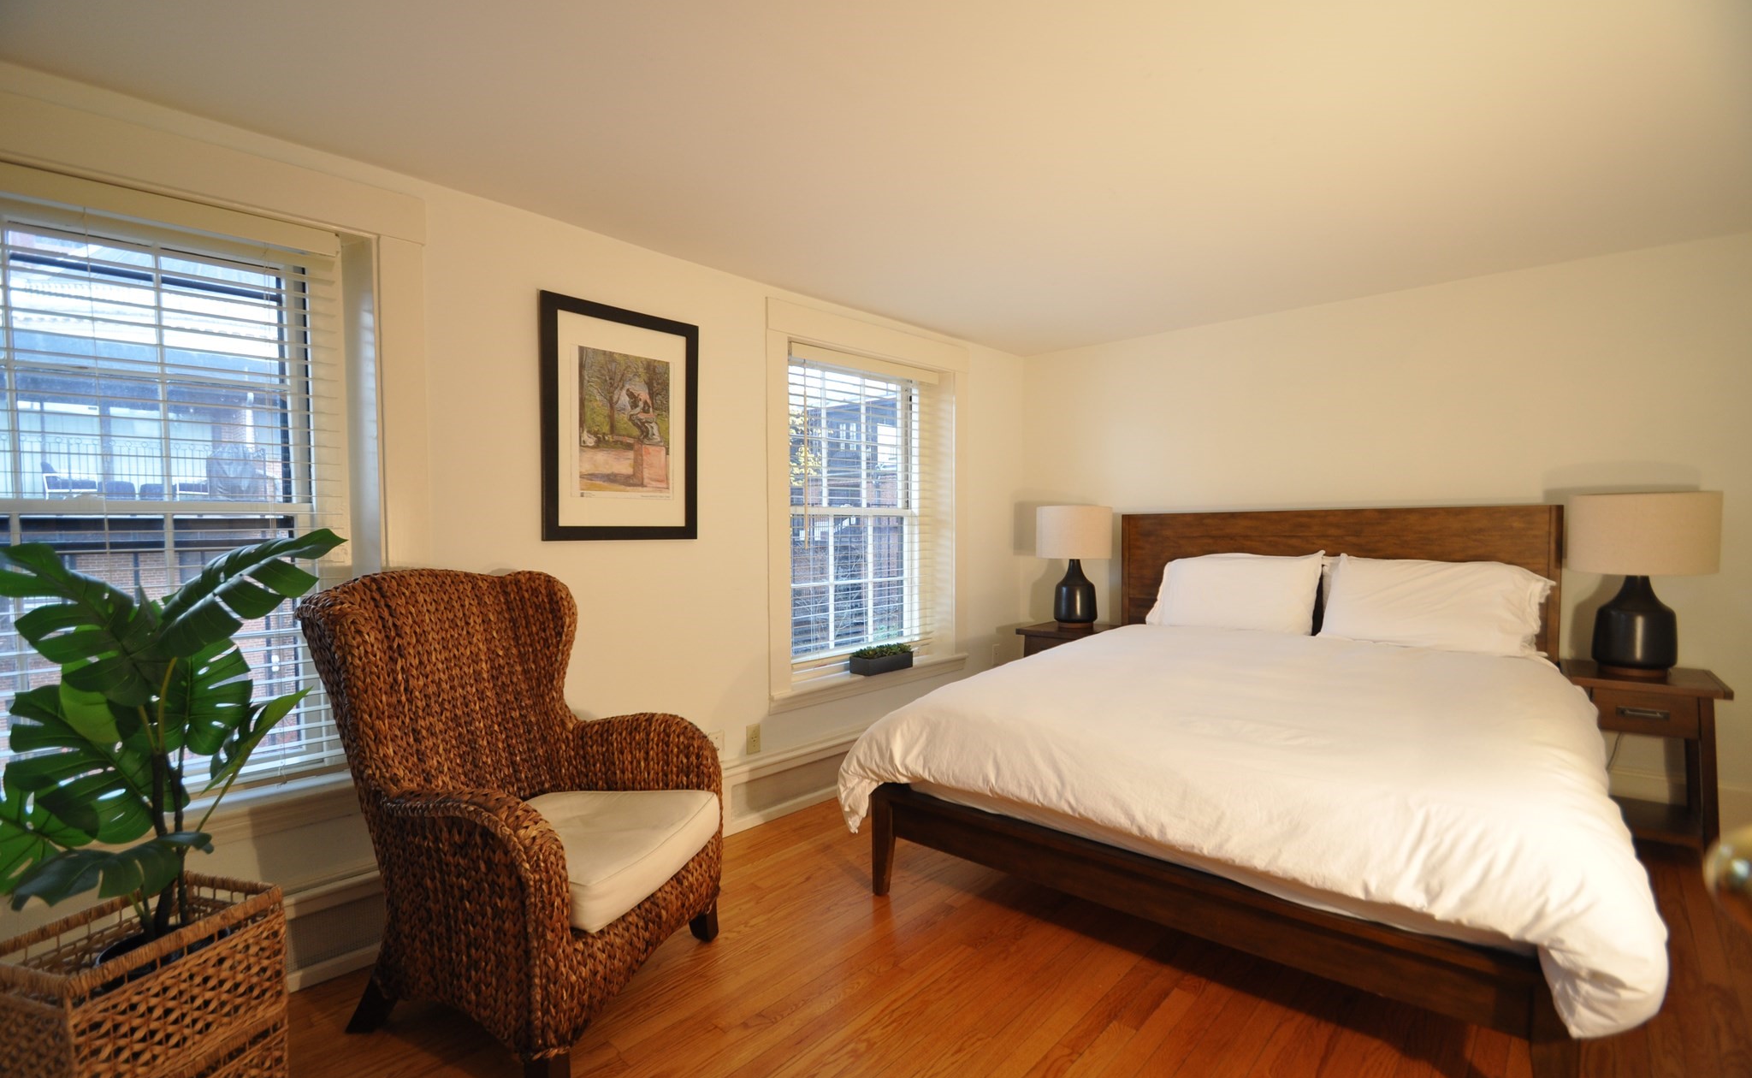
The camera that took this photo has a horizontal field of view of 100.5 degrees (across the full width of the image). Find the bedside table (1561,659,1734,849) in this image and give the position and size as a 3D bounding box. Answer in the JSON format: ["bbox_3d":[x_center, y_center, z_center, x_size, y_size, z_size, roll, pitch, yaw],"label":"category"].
[{"bbox_3d":[2.651,0.790,2.553,0.400,0.650,0.450,0,1,40],"label":"bedside table"}]

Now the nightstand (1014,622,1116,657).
[{"bbox_3d":[1.041,0.785,3.851,0.400,0.650,0.450,0,1,40],"label":"nightstand"}]

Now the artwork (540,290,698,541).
[{"bbox_3d":[-0.869,-0.397,2.542,0.030,0.800,0.580,0,1,43],"label":"artwork"}]

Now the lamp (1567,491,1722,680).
[{"bbox_3d":[2.637,0.154,2.526,0.370,0.630,0.370,0,1,40],"label":"lamp"}]

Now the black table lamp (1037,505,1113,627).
[{"bbox_3d":[1.031,0.149,3.782,0.370,0.630,0.370,0,1,40],"label":"black table lamp"}]

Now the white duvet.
[{"bbox_3d":[1.191,0.639,2.556,1.970,0.460,1.820,0,1,40],"label":"white duvet"}]

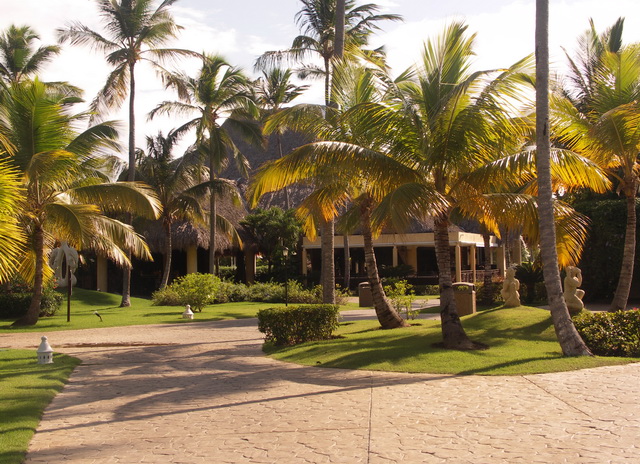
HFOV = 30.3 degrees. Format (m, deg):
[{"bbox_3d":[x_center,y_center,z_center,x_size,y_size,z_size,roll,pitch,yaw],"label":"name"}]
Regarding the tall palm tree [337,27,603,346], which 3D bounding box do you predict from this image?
[{"bbox_3d":[2.729,-0.821,20.900,4.600,5.750,4.500,0,-2,0],"label":"tall palm tree"}]

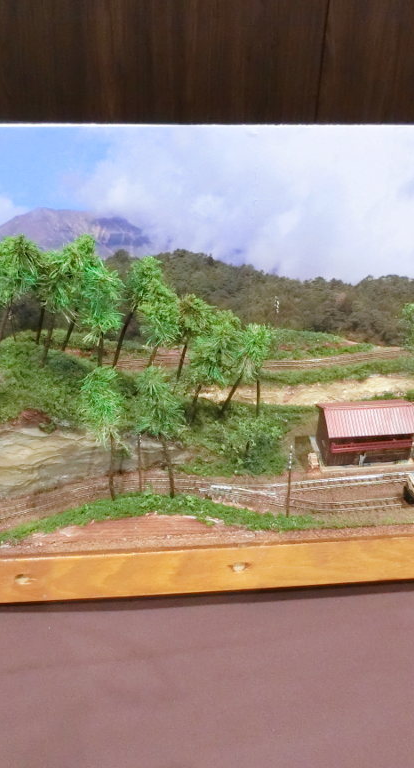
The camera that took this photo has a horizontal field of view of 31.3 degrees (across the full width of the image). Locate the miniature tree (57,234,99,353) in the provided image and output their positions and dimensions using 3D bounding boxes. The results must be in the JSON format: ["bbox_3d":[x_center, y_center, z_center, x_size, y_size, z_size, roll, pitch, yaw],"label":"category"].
[{"bbox_3d":[-0.139,-0.093,0.801,0.045,0.142,0.045,-2,33,-5],"label":"miniature tree"}]

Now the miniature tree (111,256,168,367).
[{"bbox_3d":[-0.073,-0.072,0.804,0.061,0.140,0.055,-2,33,-5],"label":"miniature tree"}]

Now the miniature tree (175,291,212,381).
[{"bbox_3d":[-0.014,-0.046,0.815,0.042,0.119,0.042,-2,33,-5],"label":"miniature tree"}]

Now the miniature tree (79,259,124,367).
[{"bbox_3d":[-0.115,-0.072,0.799,0.050,0.130,0.050,-2,33,-5],"label":"miniature tree"}]

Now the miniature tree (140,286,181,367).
[{"bbox_3d":[-0.051,-0.055,0.811,0.046,0.111,0.046,-2,33,-5],"label":"miniature tree"}]

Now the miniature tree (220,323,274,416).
[{"bbox_3d":[0.043,-0.013,0.810,0.059,0.120,0.055,-2,33,-5],"label":"miniature tree"}]

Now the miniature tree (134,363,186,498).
[{"bbox_3d":[-0.045,0.050,0.705,0.049,0.154,0.049,-2,33,-5],"label":"miniature tree"}]

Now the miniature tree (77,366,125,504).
[{"bbox_3d":[-0.100,0.052,0.700,0.045,0.158,0.045,-2,33,-5],"label":"miniature tree"}]

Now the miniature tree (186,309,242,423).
[{"bbox_3d":[0.007,-0.016,0.797,0.060,0.143,0.055,-2,33,-5],"label":"miniature tree"}]

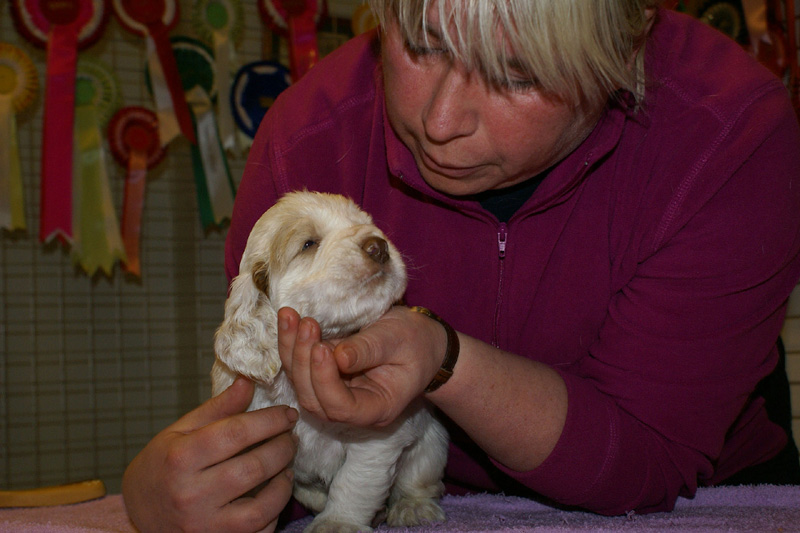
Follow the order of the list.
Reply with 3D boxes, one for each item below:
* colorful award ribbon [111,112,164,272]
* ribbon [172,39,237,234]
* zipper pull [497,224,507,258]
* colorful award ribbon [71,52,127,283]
[{"bbox_3d":[-0.468,-0.133,1.660,0.098,0.303,0.028,-1,0,-13],"label":"colorful award ribbon"},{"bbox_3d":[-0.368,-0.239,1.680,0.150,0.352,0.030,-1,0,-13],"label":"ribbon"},{"bbox_3d":[0.079,-0.020,0.730,0.009,0.027,0.006,0,13,5],"label":"zipper pull"},{"bbox_3d":[-0.549,-0.175,1.650,0.132,0.385,0.030,-1,0,-13],"label":"colorful award ribbon"}]

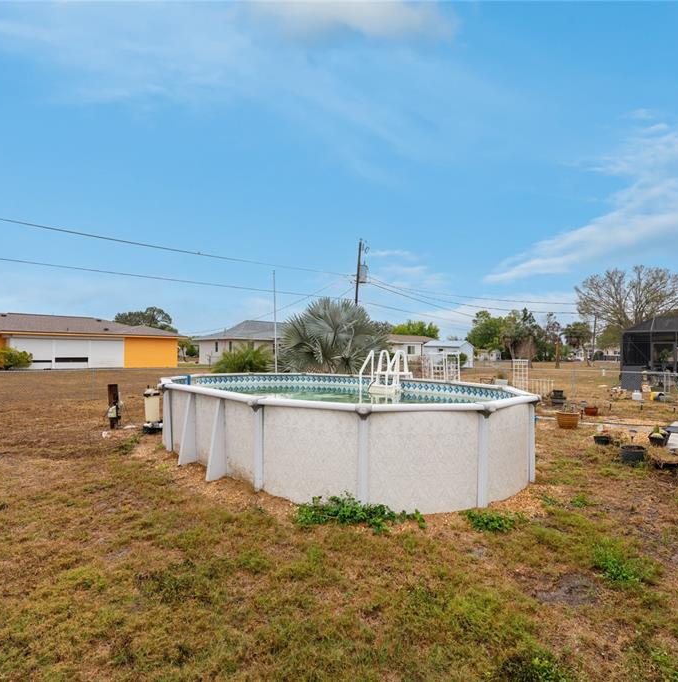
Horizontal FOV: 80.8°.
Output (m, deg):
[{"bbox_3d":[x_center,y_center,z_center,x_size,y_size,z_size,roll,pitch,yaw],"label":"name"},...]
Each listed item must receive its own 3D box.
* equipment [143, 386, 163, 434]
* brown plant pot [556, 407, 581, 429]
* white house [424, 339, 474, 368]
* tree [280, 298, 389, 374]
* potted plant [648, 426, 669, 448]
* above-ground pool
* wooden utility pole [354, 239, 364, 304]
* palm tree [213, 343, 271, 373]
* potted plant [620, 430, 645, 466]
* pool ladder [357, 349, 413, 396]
[{"bbox_3d":[-4.220,1.560,9.100,0.500,1.060,0.550,1,-2,-25],"label":"equipment"},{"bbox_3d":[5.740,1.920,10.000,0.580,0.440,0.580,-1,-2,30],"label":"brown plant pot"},{"bbox_3d":[12.700,1.564,46.000,4.800,3.050,3.900,-1,-2,44],"label":"white house"},{"bbox_3d":[-0.180,0.296,15.000,4.150,3.800,4.150,0,-2,0],"label":"tree"},{"bbox_3d":[6.273,1.862,7.804,0.400,0.390,0.400,-1,-2,37],"label":"potted plant"},{"bbox_3d":[-0.370,1.453,7.700,7.500,1.220,4.850,-1,-2,45],"label":"above-ground pool"},{"bbox_3d":[1.155,-2.173,27.066,0.260,9.500,0.260,3,-1,0],"label":"wooden utility pole"},{"bbox_3d":[-3.509,1.144,14.475,2.100,2.260,2.100,0,-1,0],"label":"palm tree"},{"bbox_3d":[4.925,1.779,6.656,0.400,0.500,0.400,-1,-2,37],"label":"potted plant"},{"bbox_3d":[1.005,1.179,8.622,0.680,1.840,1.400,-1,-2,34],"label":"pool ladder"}]

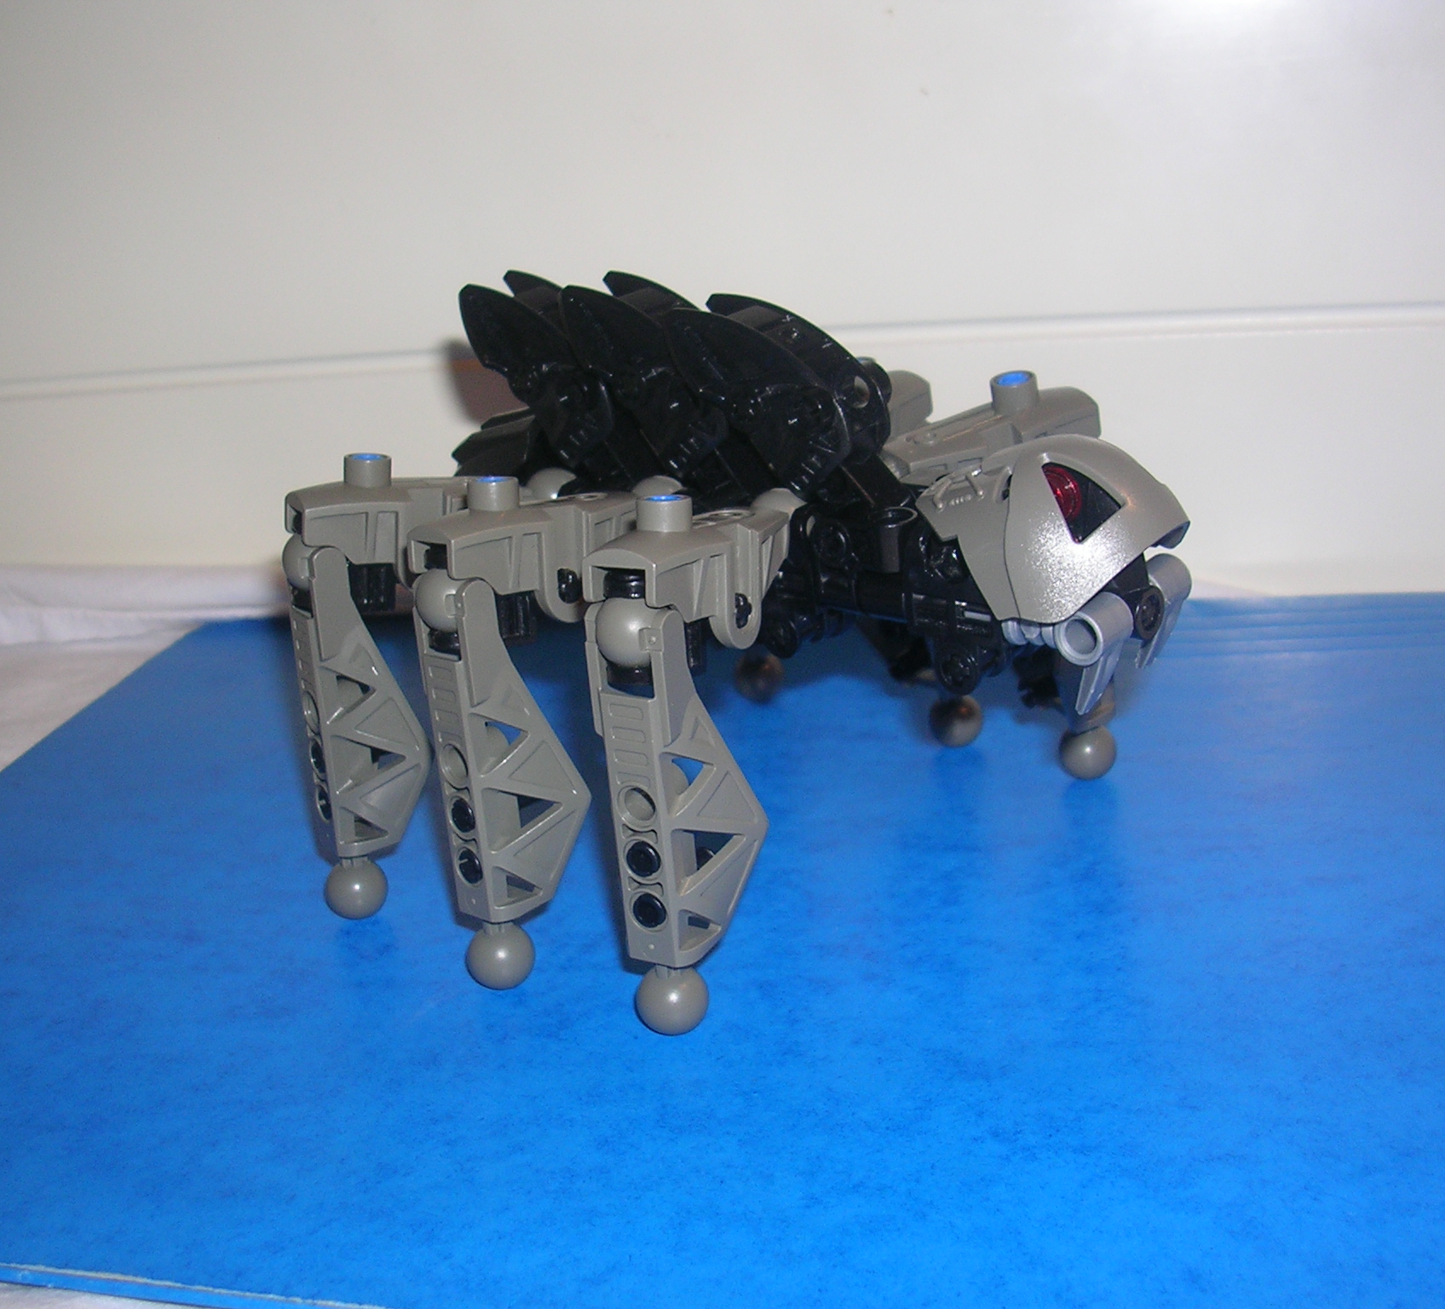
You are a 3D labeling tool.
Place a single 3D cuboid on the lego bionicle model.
[{"bbox_3d":[0.006,-0.012,0.313,0.148,0.097,0.131,12,24,39],"label":"lego bionicle model"}]

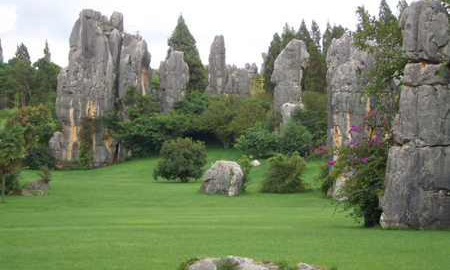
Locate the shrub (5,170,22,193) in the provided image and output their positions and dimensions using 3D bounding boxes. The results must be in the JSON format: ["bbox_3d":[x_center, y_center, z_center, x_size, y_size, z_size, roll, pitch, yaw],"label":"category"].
[{"bbox_3d":[-7.816,1.725,42.000,0.771,0.844,0.732,0,0,0],"label":"shrub"}]

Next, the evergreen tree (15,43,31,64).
[{"bbox_3d":[-18.576,-5.779,105.000,1.651,5.412,1.651,0,0,0],"label":"evergreen tree"}]

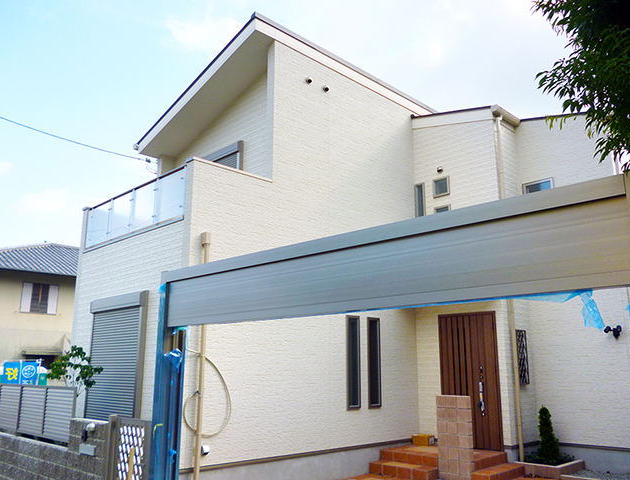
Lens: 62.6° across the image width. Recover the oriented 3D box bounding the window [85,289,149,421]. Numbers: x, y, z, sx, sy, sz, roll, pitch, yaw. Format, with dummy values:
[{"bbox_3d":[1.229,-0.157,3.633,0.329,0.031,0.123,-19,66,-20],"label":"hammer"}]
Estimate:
[{"bbox_3d":[-3.139,1.973,8.058,0.150,2.140,1.850,12,-17,-43],"label":"window"}]

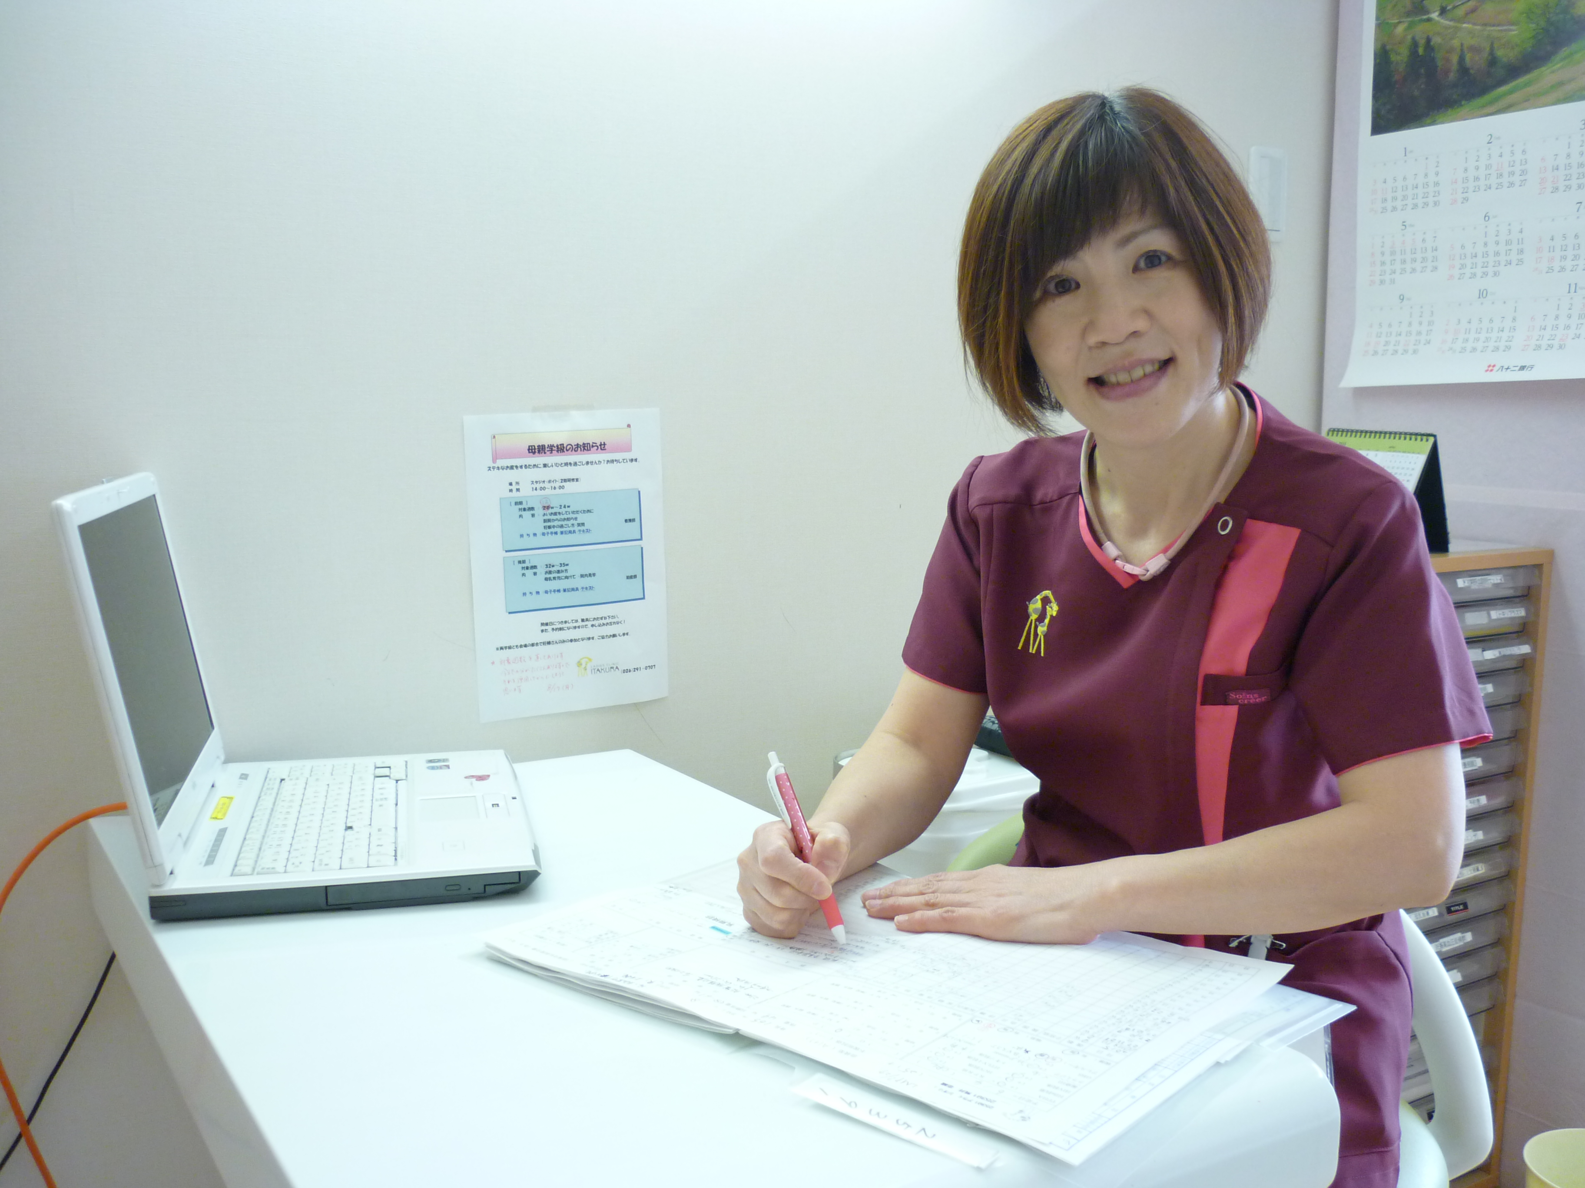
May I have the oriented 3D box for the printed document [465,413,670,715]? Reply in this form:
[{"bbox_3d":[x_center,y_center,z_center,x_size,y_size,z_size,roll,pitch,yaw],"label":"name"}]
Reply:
[{"bbox_3d":[-0.220,-0.031,1.509,0.210,0.297,0.004,-6,10,-32],"label":"printed document"}]

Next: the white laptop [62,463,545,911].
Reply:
[{"bbox_3d":[-0.373,0.057,1.196,0.311,0.288,0.350,-1,8,-15],"label":"white laptop"}]

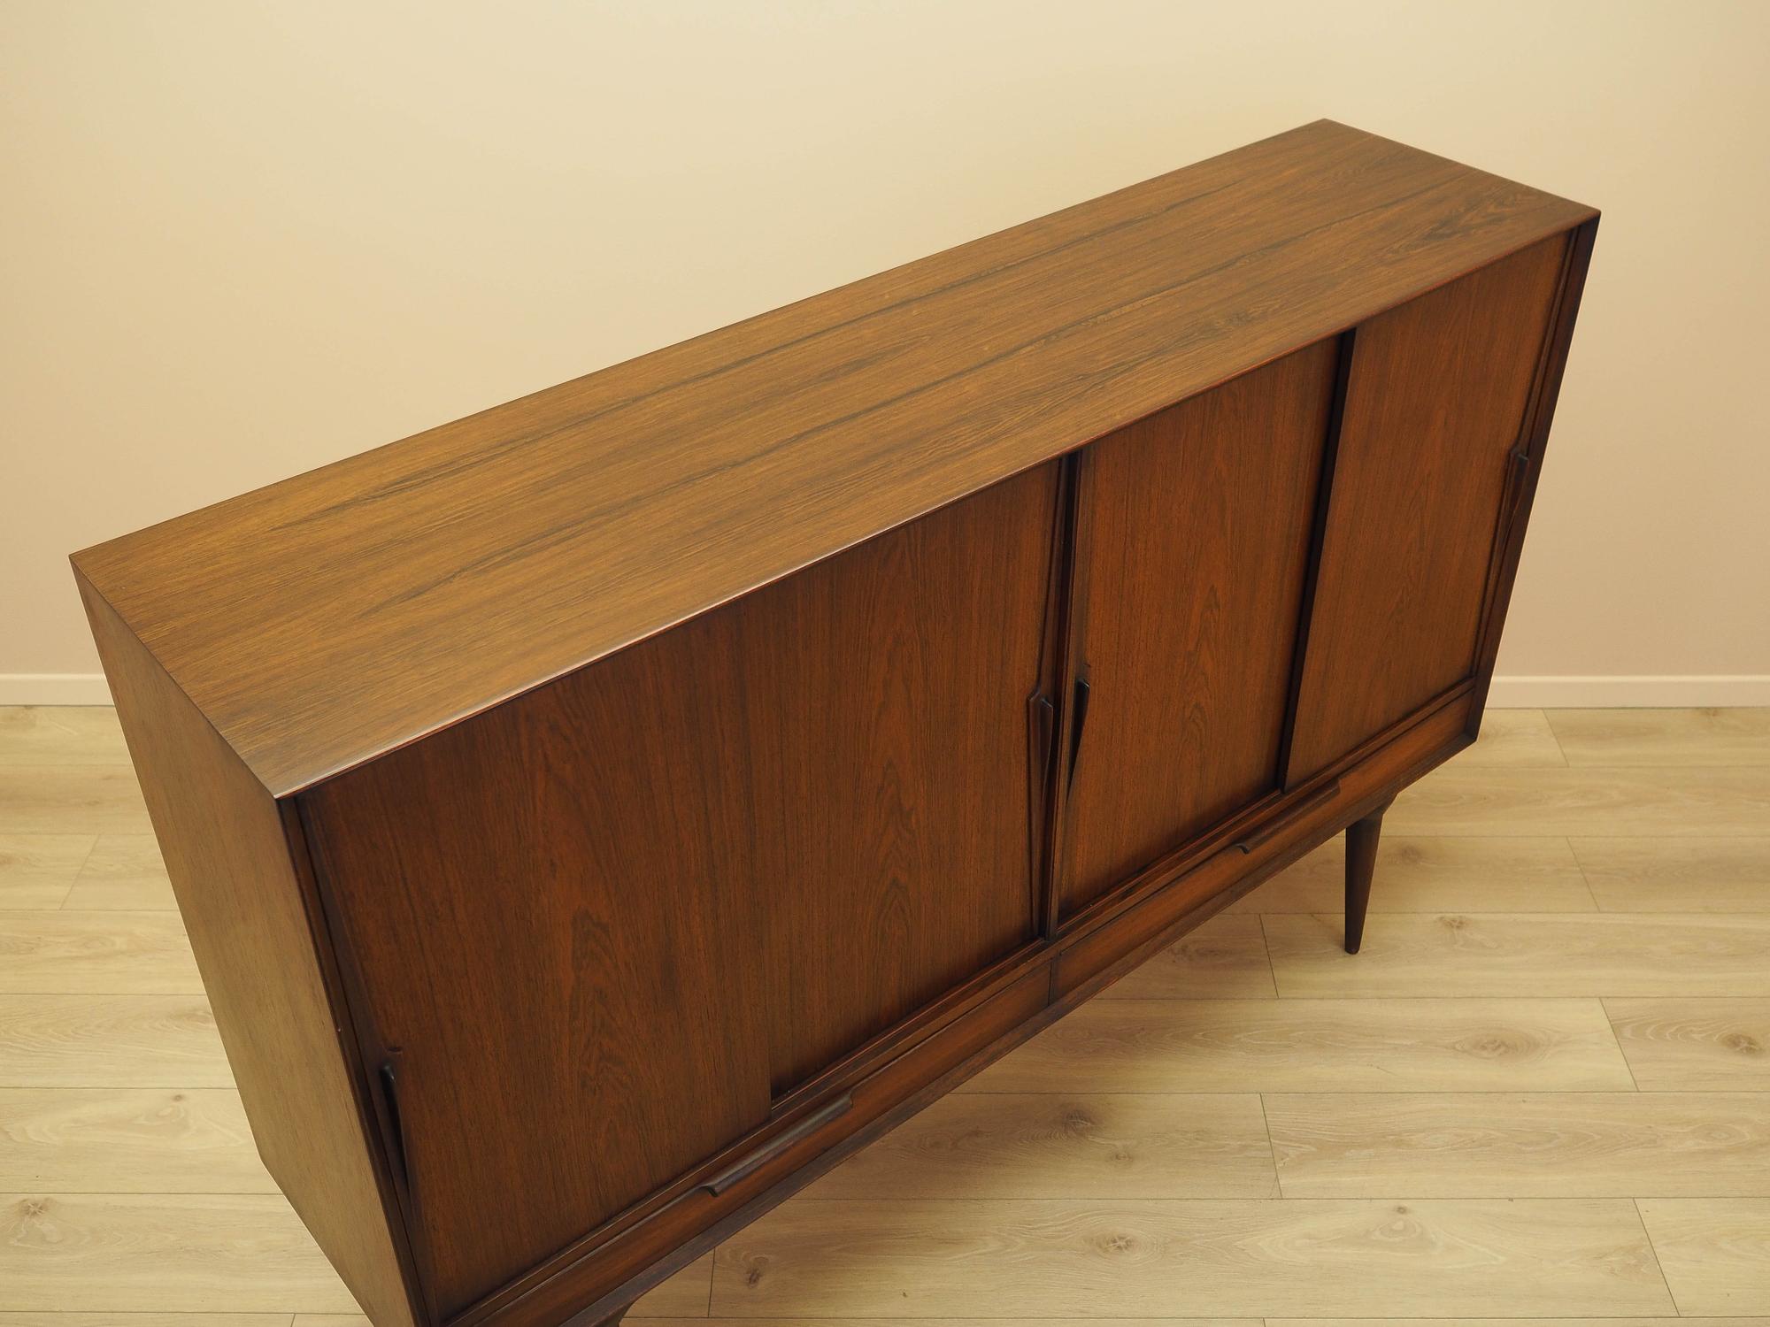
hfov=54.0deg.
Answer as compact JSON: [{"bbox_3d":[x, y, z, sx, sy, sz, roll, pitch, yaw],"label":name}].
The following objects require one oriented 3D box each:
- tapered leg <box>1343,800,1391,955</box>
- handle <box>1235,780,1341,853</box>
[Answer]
[{"bbox_3d":[0.751,0.337,2.785,0.063,0.340,0.063,-26,43,-31],"label":"tapered leg"},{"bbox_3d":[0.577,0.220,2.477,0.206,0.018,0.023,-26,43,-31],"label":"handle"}]

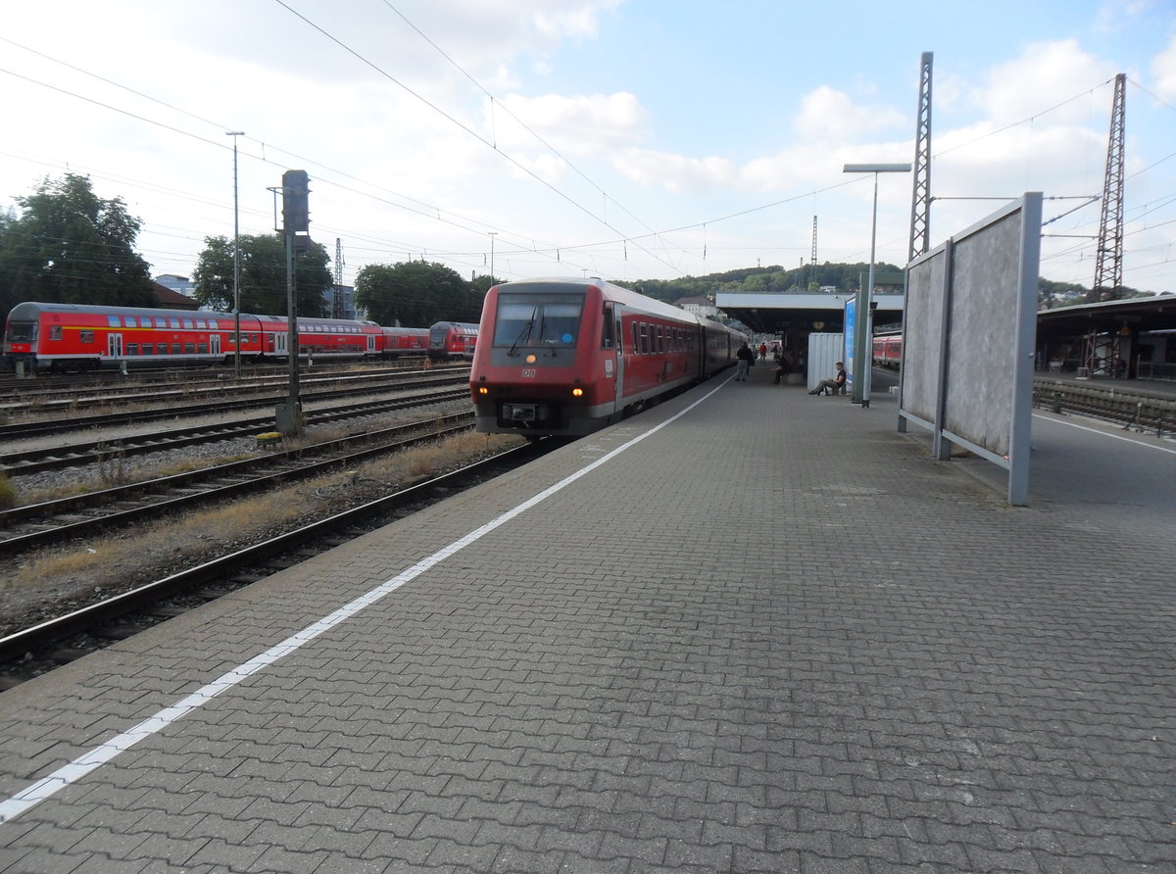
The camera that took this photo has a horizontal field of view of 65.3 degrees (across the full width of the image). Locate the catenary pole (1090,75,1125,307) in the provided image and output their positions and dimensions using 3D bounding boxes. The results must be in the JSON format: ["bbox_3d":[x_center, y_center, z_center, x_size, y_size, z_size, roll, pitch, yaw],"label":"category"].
[{"bbox_3d":[28.530,-11.306,49.836,1.500,16.300,1.400,2,6,13],"label":"catenary pole"}]

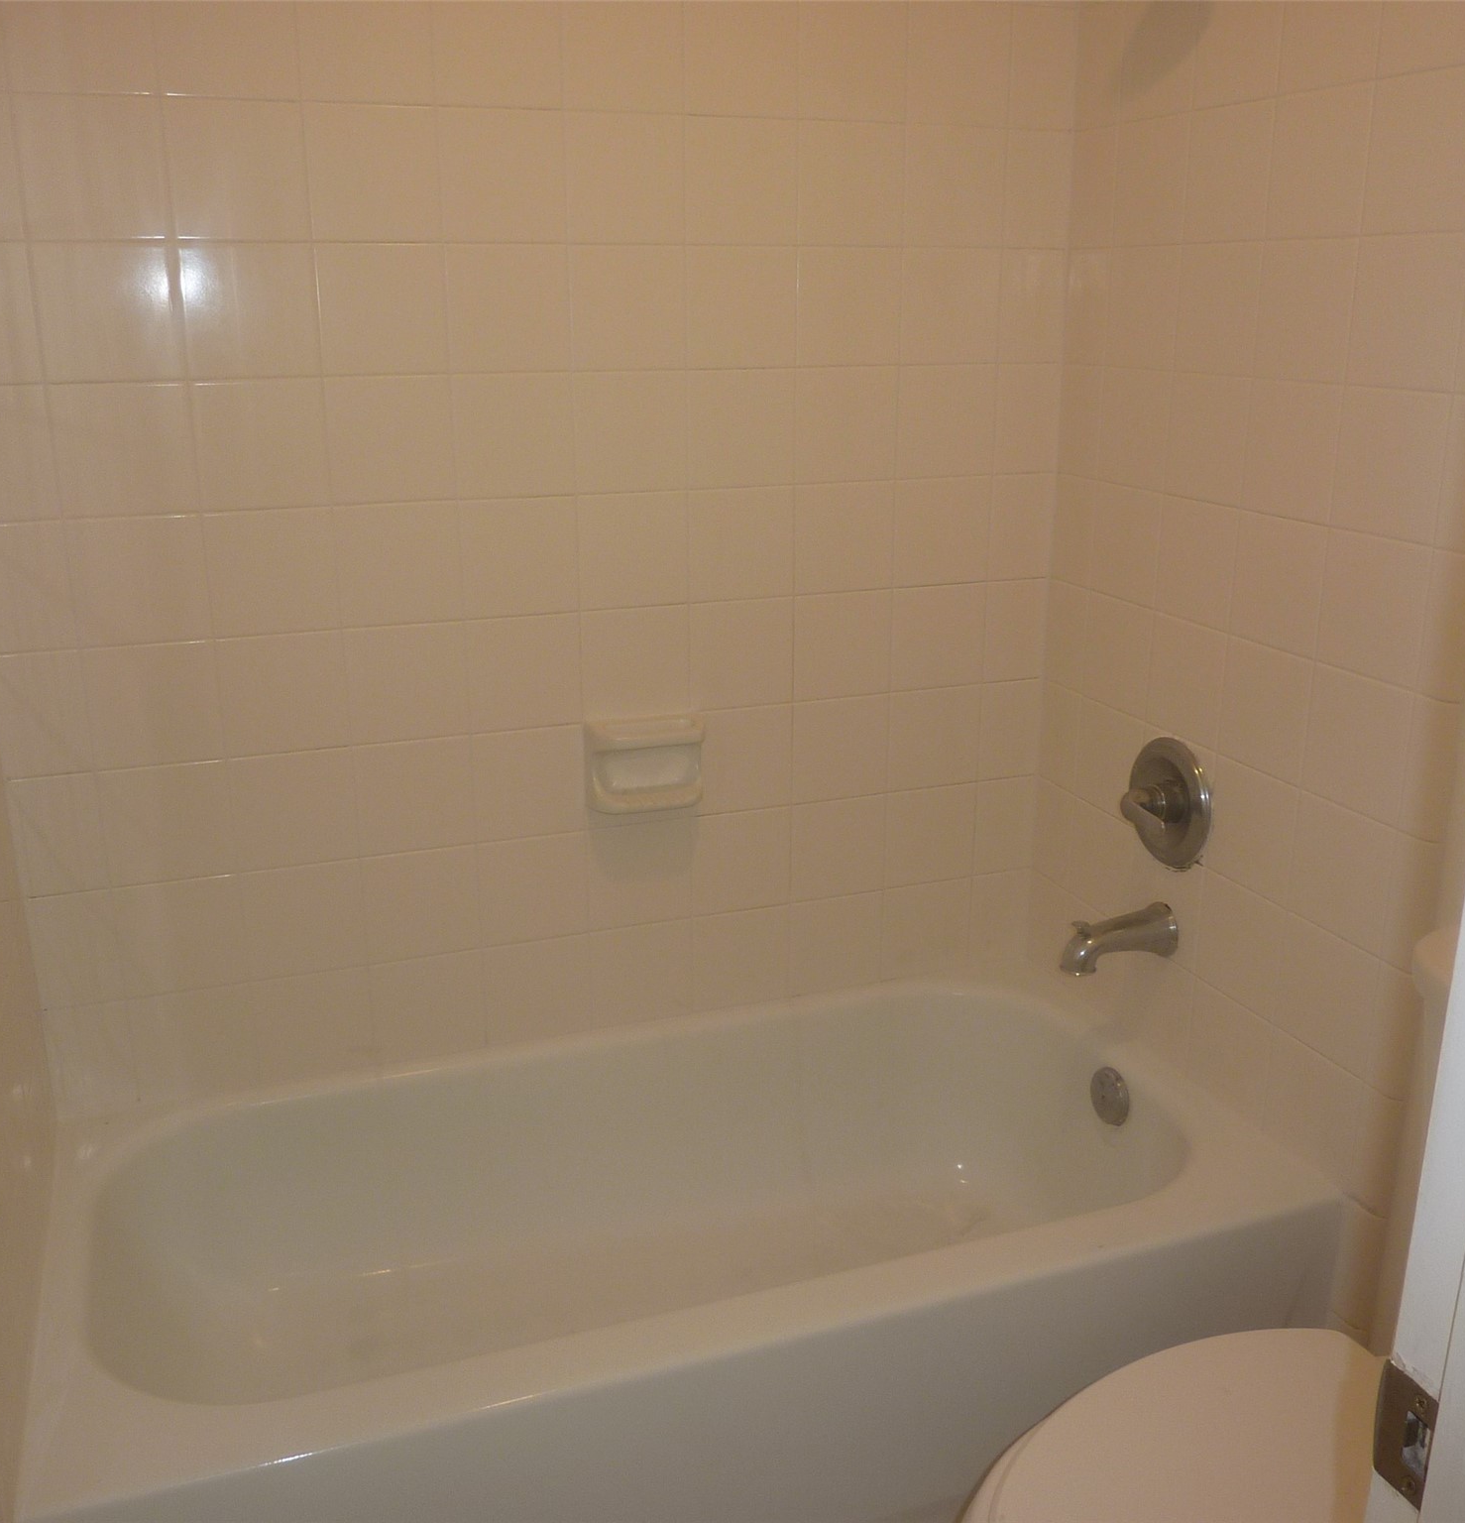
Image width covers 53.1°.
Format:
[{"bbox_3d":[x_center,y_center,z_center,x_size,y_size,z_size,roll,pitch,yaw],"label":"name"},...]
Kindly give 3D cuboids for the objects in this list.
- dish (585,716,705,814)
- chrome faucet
[{"bbox_3d":[-0.120,0.007,2.028,0.156,0.120,0.057,-6,18,-19],"label":"dish"},{"bbox_3d":[0.520,0.239,1.990,0.156,0.074,0.073,-6,18,-19],"label":"chrome faucet"}]

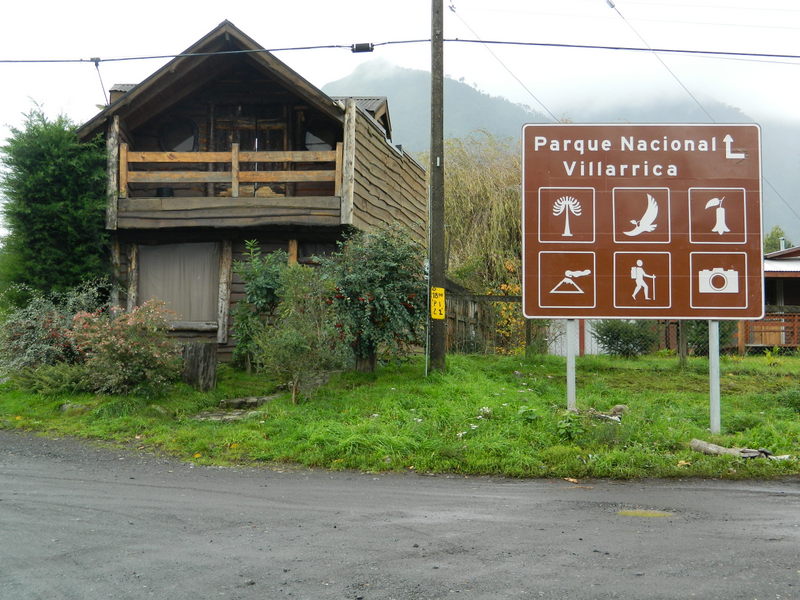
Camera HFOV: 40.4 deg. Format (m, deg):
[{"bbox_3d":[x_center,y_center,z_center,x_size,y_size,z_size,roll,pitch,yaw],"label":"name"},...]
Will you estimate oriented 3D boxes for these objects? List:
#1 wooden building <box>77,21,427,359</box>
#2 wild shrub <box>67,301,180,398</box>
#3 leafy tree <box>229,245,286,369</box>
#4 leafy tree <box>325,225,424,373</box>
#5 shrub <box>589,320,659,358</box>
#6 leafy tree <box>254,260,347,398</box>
[{"bbox_3d":[-3.033,-2.028,25.539,5.700,6.700,8.200,0,-2,9],"label":"wooden building"},{"bbox_3d":[-4.540,0.783,17.900,1.790,1.580,1.700,0,-2,0],"label":"wild shrub"},{"bbox_3d":[-2.561,0.137,19.800,1.030,2.320,0.970,0,-2,0],"label":"leafy tree"},{"bbox_3d":[-0.437,-0.009,18.600,1.730,2.450,1.640,0,-2,0],"label":"leafy tree"},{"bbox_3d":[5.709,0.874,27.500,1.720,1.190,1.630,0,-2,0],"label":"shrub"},{"bbox_3d":[-1.521,0.497,16.600,1.420,2.100,1.350,0,-2,0],"label":"leafy tree"}]

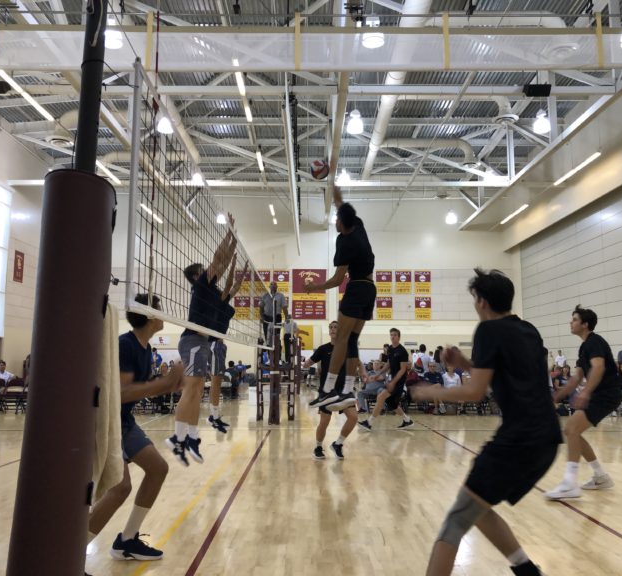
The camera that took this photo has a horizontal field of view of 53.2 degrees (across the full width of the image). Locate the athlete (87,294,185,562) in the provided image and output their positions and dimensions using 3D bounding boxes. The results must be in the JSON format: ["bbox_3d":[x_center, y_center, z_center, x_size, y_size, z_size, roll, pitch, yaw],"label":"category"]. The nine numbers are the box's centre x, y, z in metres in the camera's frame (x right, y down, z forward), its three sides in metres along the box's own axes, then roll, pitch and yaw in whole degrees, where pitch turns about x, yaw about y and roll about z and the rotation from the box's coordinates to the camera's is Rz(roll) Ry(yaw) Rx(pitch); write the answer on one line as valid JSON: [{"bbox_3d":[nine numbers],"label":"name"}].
[{"bbox_3d":[-1.168,0.875,3.880,0.700,1.674,0.620,2,-7,-12],"label":"athlete"}]

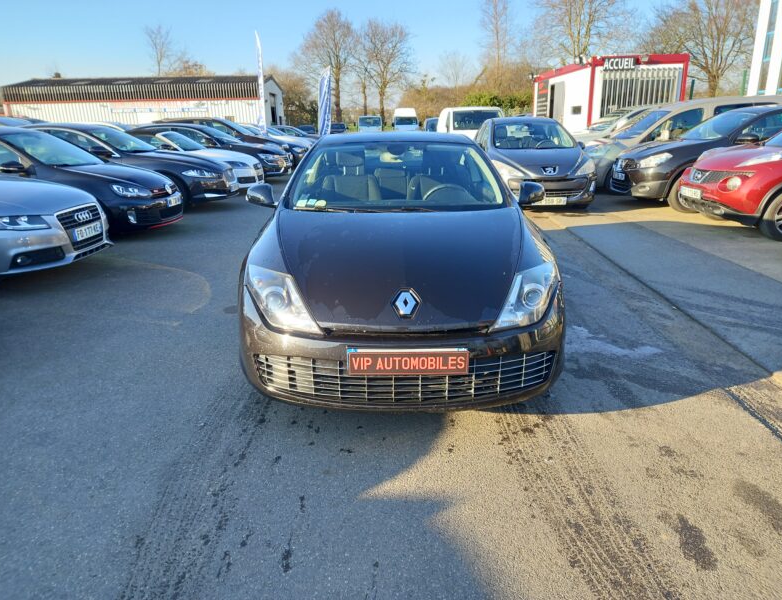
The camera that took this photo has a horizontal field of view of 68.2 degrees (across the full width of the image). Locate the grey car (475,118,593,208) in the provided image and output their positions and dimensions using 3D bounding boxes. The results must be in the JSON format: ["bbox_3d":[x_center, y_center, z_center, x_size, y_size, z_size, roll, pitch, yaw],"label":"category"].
[{"bbox_3d":[2.349,-2.527,10.484,1.850,1.500,4.270,-1,18,0],"label":"grey car"}]

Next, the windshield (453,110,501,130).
[{"bbox_3d":[2.475,-5.135,16.530,1.450,0.580,0.500,-1,18,0],"label":"windshield"}]

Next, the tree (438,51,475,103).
[{"bbox_3d":[11.682,-37.496,103.562,6.800,13.000,6.800,-1,18,0],"label":"tree"}]

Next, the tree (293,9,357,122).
[{"bbox_3d":[-6.934,-24.829,63.445,7.200,13.000,7.000,-1,18,0],"label":"tree"}]

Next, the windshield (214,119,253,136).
[{"bbox_3d":[-4.004,-4.392,14.747,0.750,0.480,1.400,0,18,2],"label":"windshield"}]

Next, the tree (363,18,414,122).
[{"bbox_3d":[-0.261,-24.639,64.580,6.200,12.000,6.200,-1,18,0],"label":"tree"}]

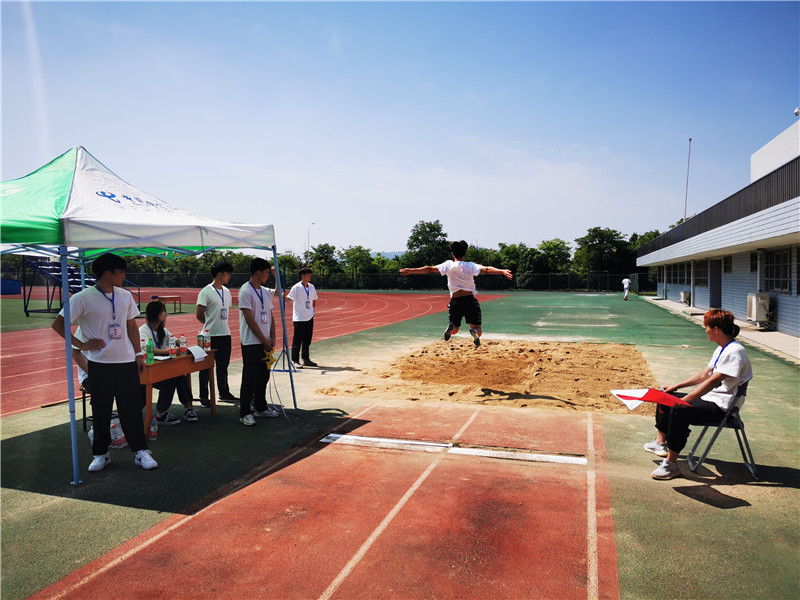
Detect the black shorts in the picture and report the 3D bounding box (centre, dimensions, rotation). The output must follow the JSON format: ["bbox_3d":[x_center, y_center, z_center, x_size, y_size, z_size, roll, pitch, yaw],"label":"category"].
[{"bbox_3d":[0.879,0.150,8.500,0.450,0.450,0.320,0,2,12],"label":"black shorts"}]

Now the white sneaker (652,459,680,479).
[{"bbox_3d":[2.073,1.316,4.838,0.260,0.125,0.100,-1,2,-18],"label":"white sneaker"}]

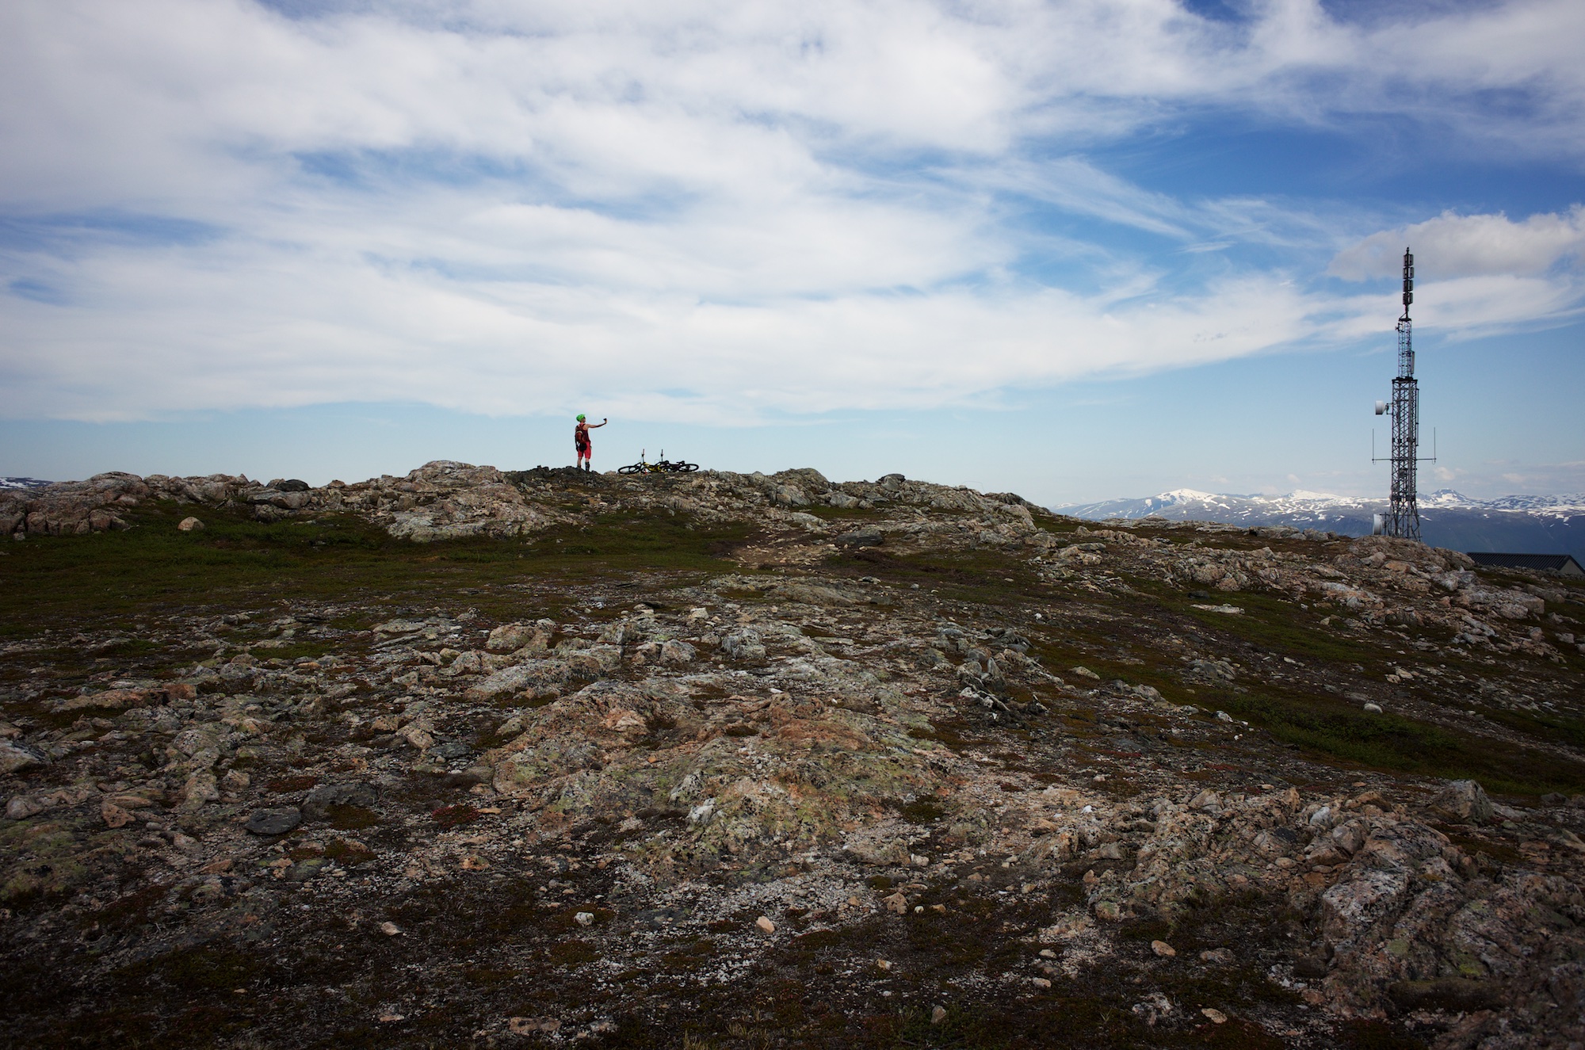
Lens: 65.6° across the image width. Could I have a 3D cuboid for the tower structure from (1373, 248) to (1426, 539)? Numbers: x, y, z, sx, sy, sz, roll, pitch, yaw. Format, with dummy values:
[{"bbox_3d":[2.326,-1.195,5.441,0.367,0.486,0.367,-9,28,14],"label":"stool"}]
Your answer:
[{"bbox_3d":[52.924,-11.257,107.000,4.400,25.400,3.200,1,1,25],"label":"tower structure"}]

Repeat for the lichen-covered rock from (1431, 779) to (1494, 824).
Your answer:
[{"bbox_3d":[4.414,1.823,8.100,0.400,0.260,0.360,1,1,30],"label":"lichen-covered rock"}]

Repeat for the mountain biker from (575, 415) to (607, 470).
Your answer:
[{"bbox_3d":[-6.323,-2.550,38.500,0.780,1.820,0.660,1,1,25],"label":"mountain biker"}]

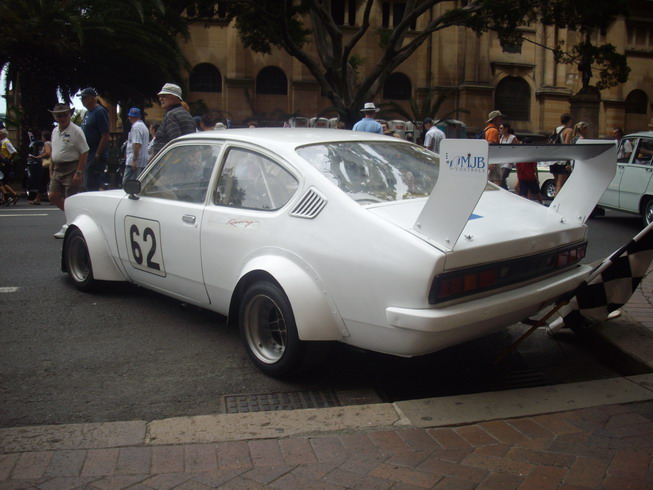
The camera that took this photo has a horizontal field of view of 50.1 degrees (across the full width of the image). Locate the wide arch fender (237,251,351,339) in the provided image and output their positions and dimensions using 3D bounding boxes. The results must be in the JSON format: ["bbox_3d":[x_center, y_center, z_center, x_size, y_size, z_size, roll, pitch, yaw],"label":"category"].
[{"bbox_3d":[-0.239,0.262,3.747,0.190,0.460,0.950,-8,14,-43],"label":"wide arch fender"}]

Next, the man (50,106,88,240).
[{"bbox_3d":[-3.258,-0.923,8.878,0.520,1.720,0.440,5,10,22],"label":"man"}]

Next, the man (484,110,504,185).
[{"bbox_3d":[3.008,-1.536,12.784,0.450,1.800,0.520,1,9,0],"label":"man"}]

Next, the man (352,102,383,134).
[{"bbox_3d":[0.626,-1.326,11.085,0.540,1.810,0.360,2,9,5],"label":"man"}]

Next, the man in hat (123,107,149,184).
[{"bbox_3d":[-3.102,-1.372,11.480,0.400,1.740,0.500,0,9,-4],"label":"man in hat"}]

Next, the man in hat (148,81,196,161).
[{"bbox_3d":[-1.614,-0.777,7.386,0.420,1.820,0.560,2,9,7],"label":"man in hat"}]

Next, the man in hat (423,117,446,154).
[{"bbox_3d":[2.187,-1.735,14.379,0.520,1.730,0.360,-7,12,-40],"label":"man in hat"}]

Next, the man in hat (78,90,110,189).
[{"bbox_3d":[-2.942,-1.083,8.988,0.400,1.840,0.550,-8,13,-44],"label":"man in hat"}]

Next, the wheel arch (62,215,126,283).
[{"bbox_3d":[-1.844,-0.007,5.436,0.170,0.510,1.080,-8,14,-43],"label":"wheel arch"}]

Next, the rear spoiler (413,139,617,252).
[{"bbox_3d":[0.976,-0.276,3.446,1.220,0.485,0.385,-8,14,-43],"label":"rear spoiler"}]

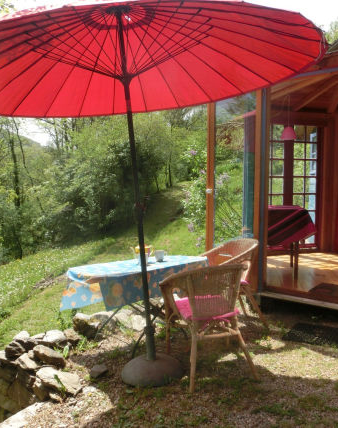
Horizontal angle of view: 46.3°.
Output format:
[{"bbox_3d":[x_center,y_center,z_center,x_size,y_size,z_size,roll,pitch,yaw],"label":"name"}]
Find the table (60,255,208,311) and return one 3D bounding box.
[{"bbox_3d":[-0.240,0.797,3.443,1.200,0.720,0.580,-3,5,-42],"label":"table"}]

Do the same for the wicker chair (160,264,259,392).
[{"bbox_3d":[0.285,0.761,2.960,0.590,0.790,0.650,-1,4,-17],"label":"wicker chair"}]

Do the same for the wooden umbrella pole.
[{"bbox_3d":[-0.220,-0.157,2.700,0.055,2.405,0.055,-5,5,0],"label":"wooden umbrella pole"}]

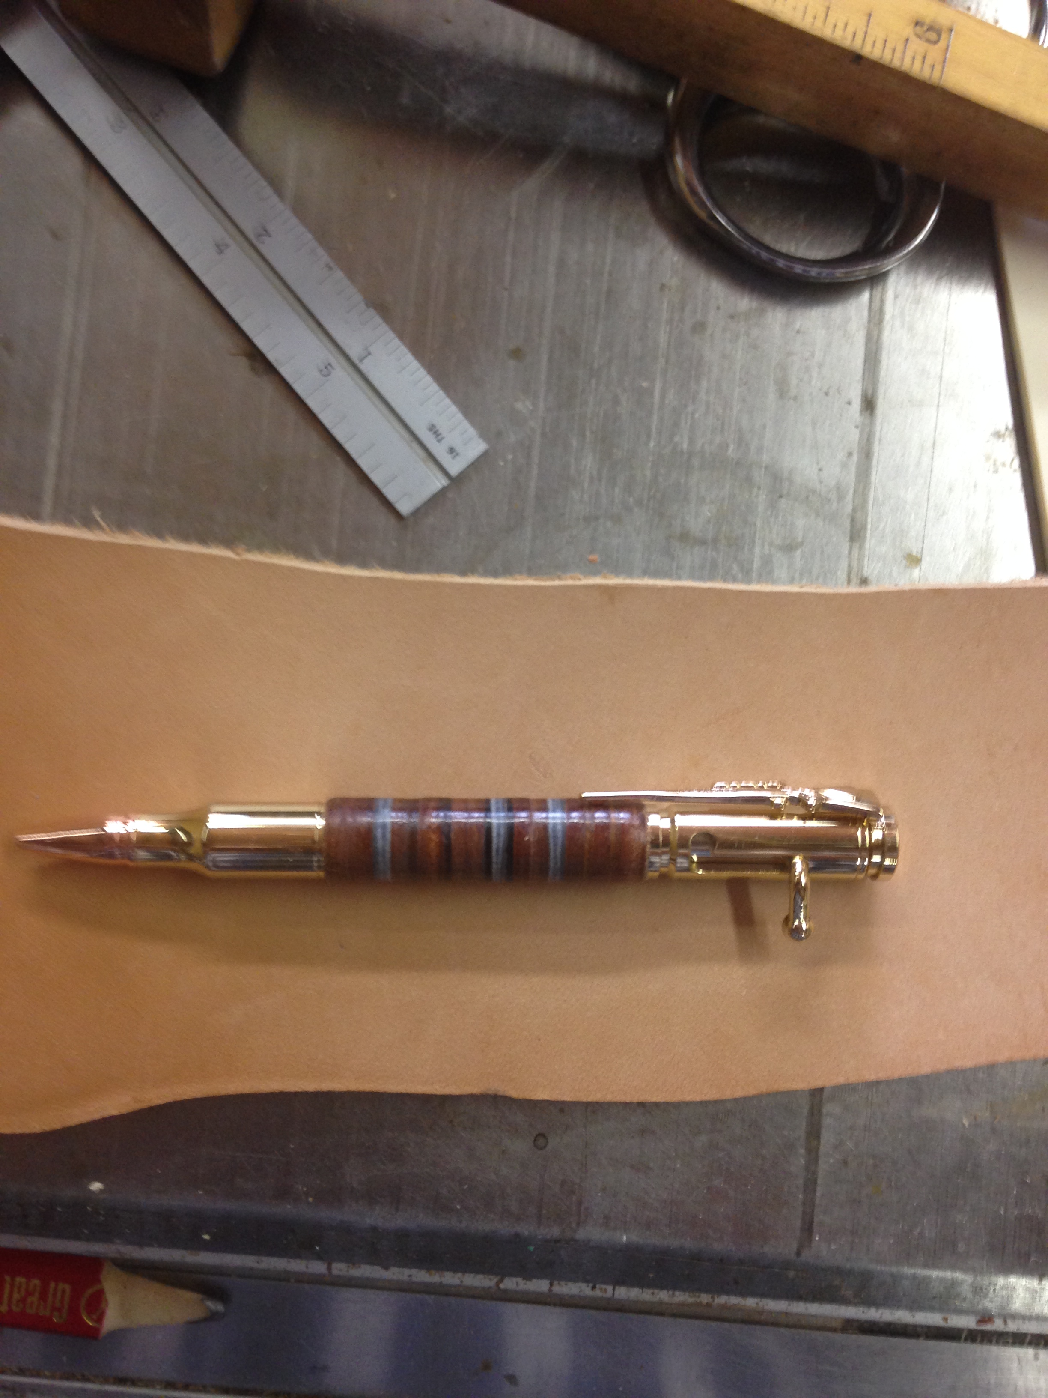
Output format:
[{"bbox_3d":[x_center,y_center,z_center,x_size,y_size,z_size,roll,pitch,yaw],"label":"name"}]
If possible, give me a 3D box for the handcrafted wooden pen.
[{"bbox_3d":[-0.011,0.025,0.208,0.137,0.017,0.024,0,92,-1],"label":"handcrafted wooden pen"}]

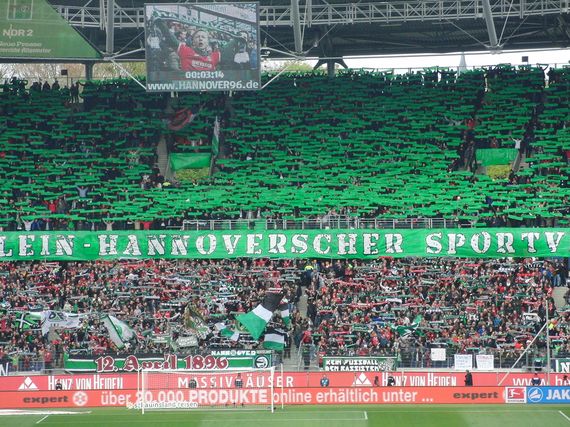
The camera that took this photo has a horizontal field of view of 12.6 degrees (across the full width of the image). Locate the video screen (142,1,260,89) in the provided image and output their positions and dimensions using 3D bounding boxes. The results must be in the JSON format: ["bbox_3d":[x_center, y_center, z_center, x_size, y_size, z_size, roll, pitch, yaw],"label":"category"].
[{"bbox_3d":[-5.630,-11.430,177.000,7.820,5.980,0.800,-1,0,0],"label":"video screen"}]

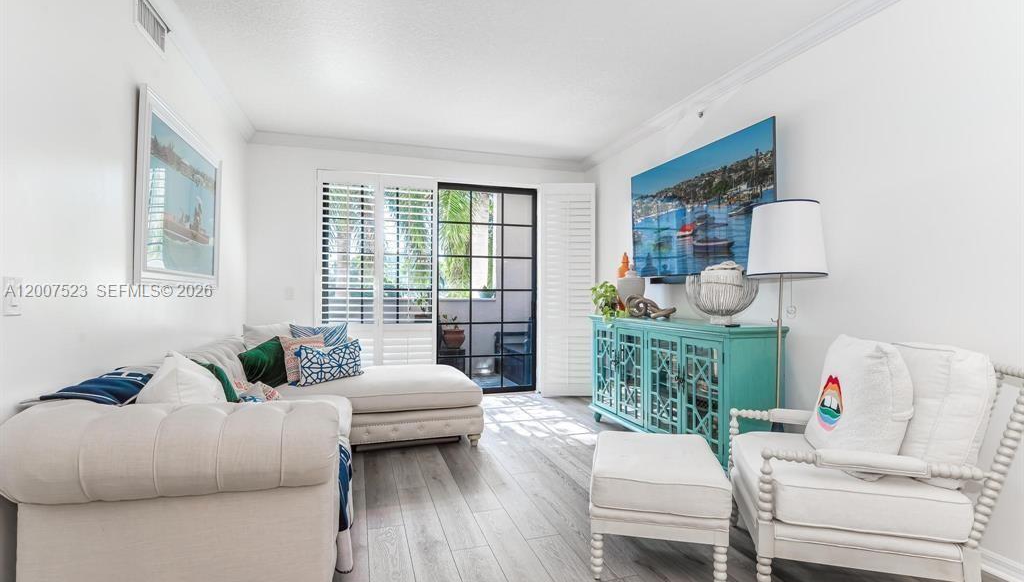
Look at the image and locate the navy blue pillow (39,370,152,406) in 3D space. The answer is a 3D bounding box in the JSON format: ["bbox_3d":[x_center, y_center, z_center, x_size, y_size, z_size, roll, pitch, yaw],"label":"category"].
[{"bbox_3d":[-1.517,0.374,1.800,0.290,0.180,0.400,0,0,-12],"label":"navy blue pillow"}]

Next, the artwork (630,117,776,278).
[{"bbox_3d":[1.404,-0.604,3.788,0.040,0.952,1.633,0,0,-18],"label":"artwork"}]

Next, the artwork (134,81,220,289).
[{"bbox_3d":[-1.997,-0.506,2.978,0.040,0.965,1.355,1,-1,-18],"label":"artwork"}]

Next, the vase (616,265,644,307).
[{"bbox_3d":[1.046,-0.003,4.233,0.235,0.460,0.235,0,0,-18],"label":"vase"}]

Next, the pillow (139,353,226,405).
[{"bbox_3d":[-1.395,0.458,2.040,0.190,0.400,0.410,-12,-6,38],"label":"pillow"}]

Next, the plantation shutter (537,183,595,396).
[{"bbox_3d":[0.624,-0.007,5.364,0.596,2.358,0.065,0,0,-5],"label":"plantation shutter"}]

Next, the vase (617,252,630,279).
[{"bbox_3d":[1.055,-0.053,4.481,0.210,0.585,0.210,0,0,-18],"label":"vase"}]

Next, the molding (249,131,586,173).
[{"bbox_3d":[-0.801,-1.463,5.136,3.554,0.100,0.075,0,0,-18],"label":"molding"}]

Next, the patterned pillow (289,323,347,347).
[{"bbox_3d":[-1.618,0.507,4.071,0.500,0.470,0.150,0,-18,-23],"label":"patterned pillow"}]

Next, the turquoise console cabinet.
[{"bbox_3d":[1.213,0.720,3.754,0.455,0.962,1.820,0,0,-18],"label":"turquoise console cabinet"}]

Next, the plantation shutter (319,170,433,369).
[{"bbox_3d":[-1.380,-0.021,5.033,1.200,2.390,0.050,0,0,-18],"label":"plantation shutter"}]

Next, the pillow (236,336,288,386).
[{"bbox_3d":[-1.759,0.532,3.450,0.150,0.360,0.410,-25,-2,4],"label":"pillow"}]

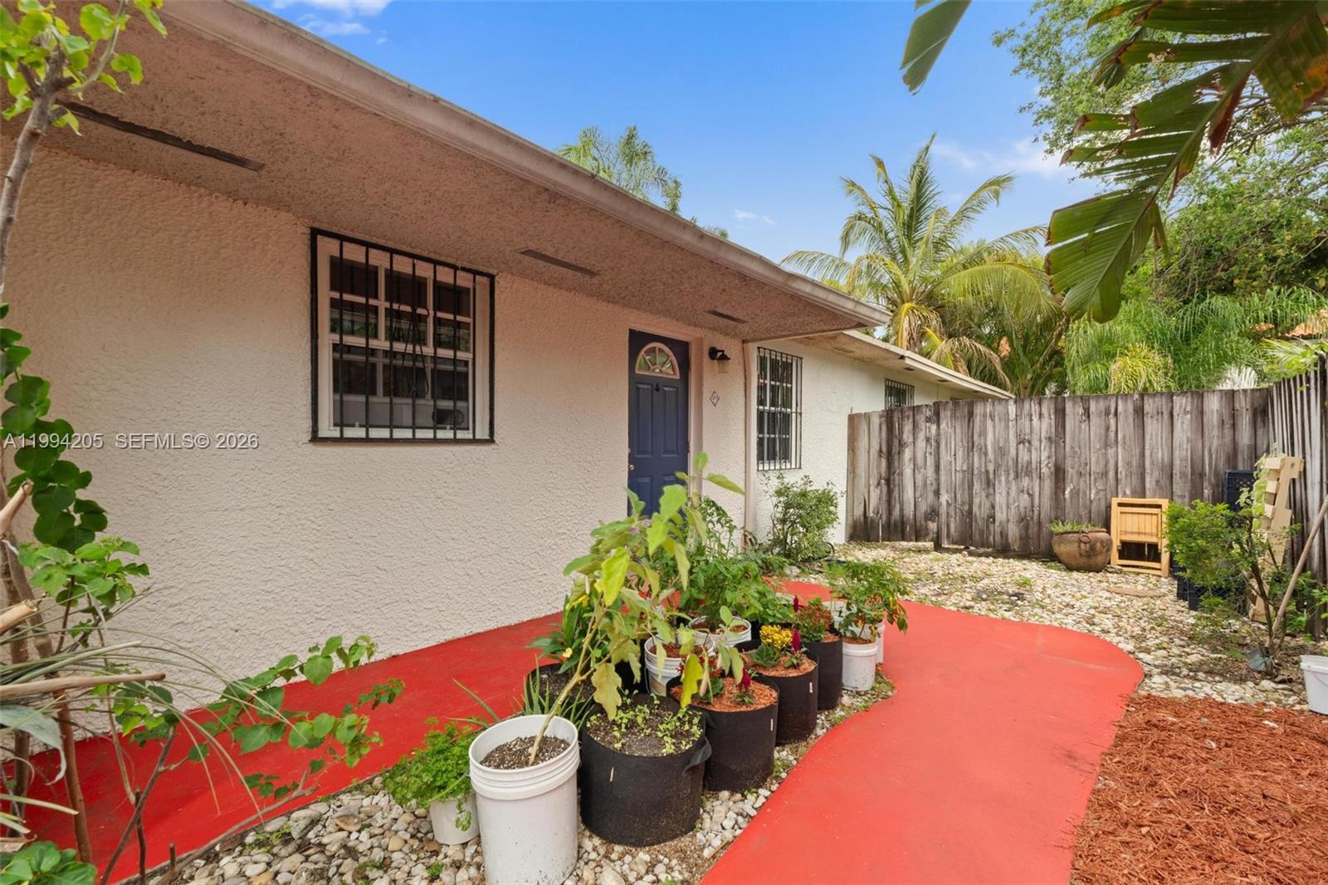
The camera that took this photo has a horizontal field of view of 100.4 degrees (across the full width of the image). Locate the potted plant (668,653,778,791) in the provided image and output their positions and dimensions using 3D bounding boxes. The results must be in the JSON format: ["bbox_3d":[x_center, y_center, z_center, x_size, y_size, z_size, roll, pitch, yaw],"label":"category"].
[{"bbox_3d":[0.235,1.010,2.130,0.420,0.440,0.410,0,0,0],"label":"potted plant"}]

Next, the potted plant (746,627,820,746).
[{"bbox_3d":[0.487,1.004,2.400,0.360,0.420,0.360,0,0,0],"label":"potted plant"}]

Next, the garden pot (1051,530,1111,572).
[{"bbox_3d":[4.396,1.143,5.830,0.520,0.390,0.520,0,0,31],"label":"garden pot"}]

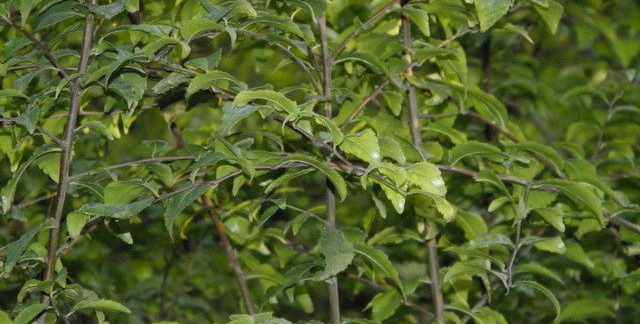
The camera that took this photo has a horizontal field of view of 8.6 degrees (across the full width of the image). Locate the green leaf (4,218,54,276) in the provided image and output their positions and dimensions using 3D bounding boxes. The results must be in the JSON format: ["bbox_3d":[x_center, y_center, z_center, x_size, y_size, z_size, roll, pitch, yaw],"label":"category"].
[{"bbox_3d":[-0.286,0.083,4.150,0.051,0.055,0.033,0,3,0],"label":"green leaf"}]

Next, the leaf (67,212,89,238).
[{"bbox_3d":[-0.241,0.063,4.200,0.022,0.027,0.018,0,0,0],"label":"leaf"}]

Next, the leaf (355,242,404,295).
[{"bbox_3d":[0.059,0.108,4.300,0.022,0.071,0.030,-45,0,0],"label":"leaf"}]

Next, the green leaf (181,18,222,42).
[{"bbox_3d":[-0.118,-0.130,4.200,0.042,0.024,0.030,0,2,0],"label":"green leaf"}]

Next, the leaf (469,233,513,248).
[{"bbox_3d":[0.169,0.078,4.200,0.044,0.016,0.026,0,3,0],"label":"leaf"}]

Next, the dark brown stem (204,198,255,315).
[{"bbox_3d":[-0.095,0.099,4.450,0.009,0.128,0.009,-22,0,0],"label":"dark brown stem"}]

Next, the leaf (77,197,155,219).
[{"bbox_3d":[-0.200,0.045,4.150,0.074,0.022,0.032,0,3,0],"label":"leaf"}]

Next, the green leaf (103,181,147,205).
[{"bbox_3d":[-0.196,0.031,4.250,0.044,0.024,0.026,0,0,0],"label":"green leaf"}]

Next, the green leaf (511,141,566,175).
[{"bbox_3d":[0.224,-0.005,4.350,0.060,0.023,0.029,28,0,0],"label":"green leaf"}]

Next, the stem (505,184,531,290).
[{"bbox_3d":[0.198,0.076,4.250,0.011,0.107,0.011,11,0,0],"label":"stem"}]

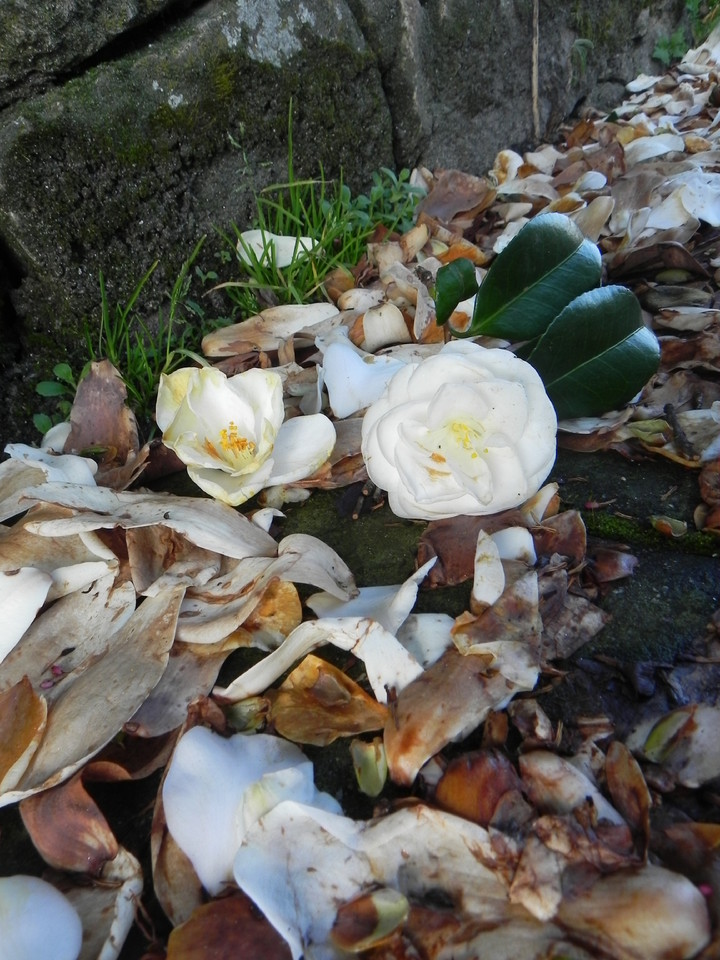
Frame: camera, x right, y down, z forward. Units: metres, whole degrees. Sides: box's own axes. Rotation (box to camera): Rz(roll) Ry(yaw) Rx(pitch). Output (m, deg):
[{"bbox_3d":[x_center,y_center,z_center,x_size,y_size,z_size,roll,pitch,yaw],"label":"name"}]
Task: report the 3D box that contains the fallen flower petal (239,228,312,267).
[{"bbox_3d":[-0.058,-0.161,0.500,0.051,0.014,0.028,0,40,0],"label":"fallen flower petal"}]

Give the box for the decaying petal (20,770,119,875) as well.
[{"bbox_3d":[-0.089,0.105,0.222,0.032,0.013,0.021,27,54,21],"label":"decaying petal"}]

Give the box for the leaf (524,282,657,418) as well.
[{"bbox_3d":[0.120,-0.066,0.383,0.076,0.016,0.056,-29,59,-24],"label":"leaf"}]

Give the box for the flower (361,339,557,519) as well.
[{"bbox_3d":[0.046,-0.024,0.344,0.089,0.042,0.082,0,70,5],"label":"flower"}]

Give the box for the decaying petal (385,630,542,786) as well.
[{"bbox_3d":[0.036,0.079,0.252,0.030,0.014,0.062,38,54,25],"label":"decaying petal"}]

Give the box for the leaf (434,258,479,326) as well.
[{"bbox_3d":[0.054,-0.104,0.402,0.025,0.012,0.040,-1,62,23],"label":"leaf"}]

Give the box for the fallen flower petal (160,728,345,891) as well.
[{"bbox_3d":[-0.032,0.104,0.225,0.052,0.022,0.046,0,40,0],"label":"fallen flower petal"}]

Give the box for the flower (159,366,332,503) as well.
[{"bbox_3d":[-0.053,-0.020,0.345,0.078,0.048,0.050,0,40,0],"label":"flower"}]

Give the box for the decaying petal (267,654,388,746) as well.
[{"bbox_3d":[-0.012,0.079,0.258,0.042,0.016,0.031,0,40,0],"label":"decaying petal"}]

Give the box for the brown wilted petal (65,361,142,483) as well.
[{"bbox_3d":[-0.126,-0.028,0.355,0.036,0.061,0.020,0,10,0],"label":"brown wilted petal"}]

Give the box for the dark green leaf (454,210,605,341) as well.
[{"bbox_3d":[0.089,-0.105,0.375,0.087,0.016,0.048,-43,74,-3],"label":"dark green leaf"}]

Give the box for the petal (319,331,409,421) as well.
[{"bbox_3d":[0.002,-0.056,0.385,0.046,0.025,0.040,0,40,0],"label":"petal"}]

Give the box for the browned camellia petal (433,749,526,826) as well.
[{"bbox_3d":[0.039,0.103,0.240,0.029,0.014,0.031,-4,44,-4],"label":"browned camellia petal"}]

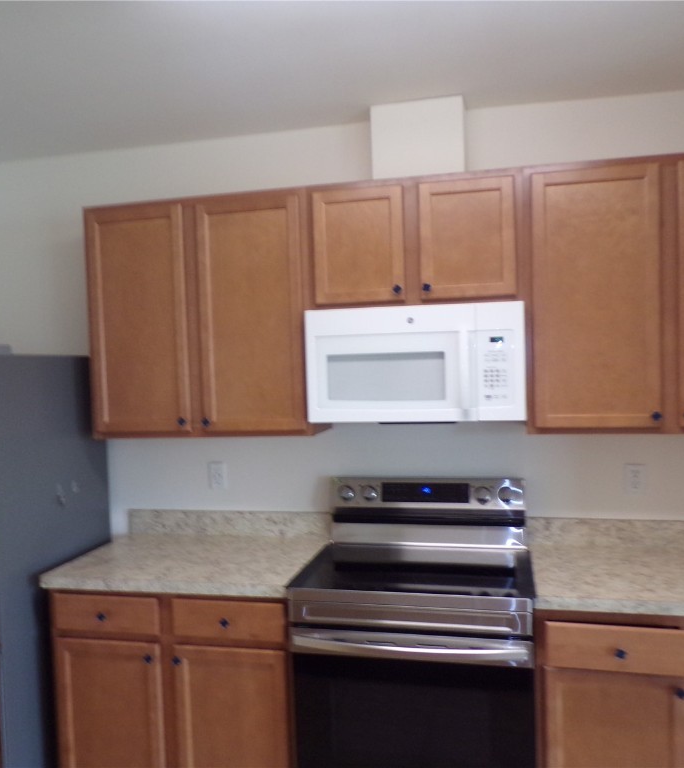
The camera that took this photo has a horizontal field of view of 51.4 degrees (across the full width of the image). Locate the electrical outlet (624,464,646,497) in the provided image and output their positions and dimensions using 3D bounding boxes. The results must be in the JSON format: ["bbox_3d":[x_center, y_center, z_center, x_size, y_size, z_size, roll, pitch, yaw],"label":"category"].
[{"bbox_3d":[1.104,0.365,2.678,0.072,0.117,0.012,-1,3,13],"label":"electrical outlet"}]

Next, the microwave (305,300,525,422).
[{"bbox_3d":[0.286,-0.077,2.641,0.759,0.402,0.400,-1,3,13],"label":"microwave"}]

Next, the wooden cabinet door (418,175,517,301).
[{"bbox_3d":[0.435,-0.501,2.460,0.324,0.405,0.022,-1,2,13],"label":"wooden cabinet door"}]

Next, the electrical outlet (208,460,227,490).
[{"bbox_3d":[-0.537,0.396,3.052,0.072,0.117,0.012,-1,3,13],"label":"electrical outlet"}]

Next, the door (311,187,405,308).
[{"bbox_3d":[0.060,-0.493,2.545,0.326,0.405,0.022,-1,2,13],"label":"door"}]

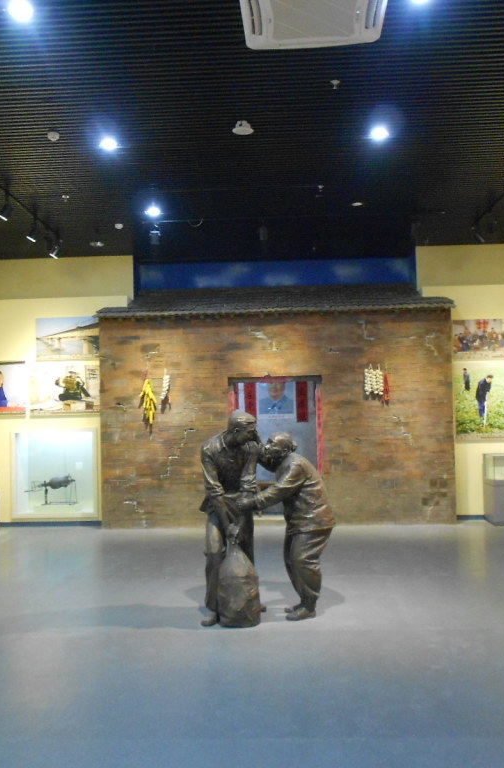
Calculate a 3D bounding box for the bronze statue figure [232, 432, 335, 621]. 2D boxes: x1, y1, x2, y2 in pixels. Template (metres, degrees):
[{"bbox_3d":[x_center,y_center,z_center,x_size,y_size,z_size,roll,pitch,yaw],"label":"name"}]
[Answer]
[{"bbox_3d":[0.259,1.129,6.229,0.780,1.470,0.520,-1,-3,-9],"label":"bronze statue figure"}]

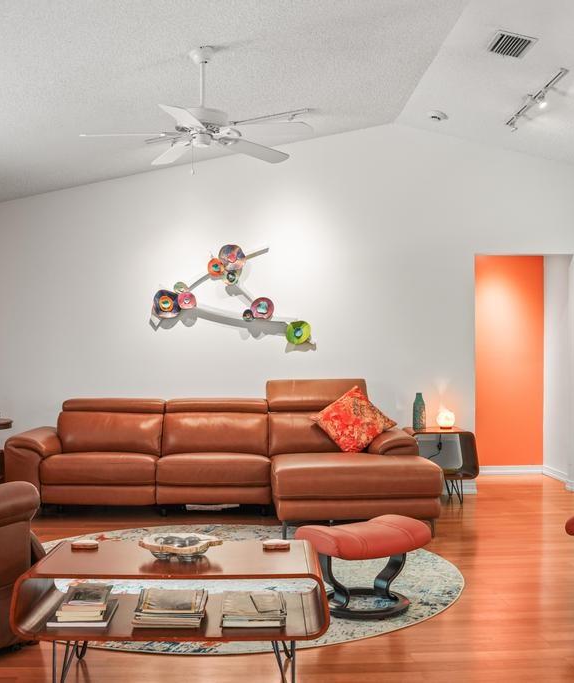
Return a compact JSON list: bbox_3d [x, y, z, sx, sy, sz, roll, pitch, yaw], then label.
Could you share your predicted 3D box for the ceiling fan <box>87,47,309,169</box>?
[{"bbox_3d":[-0.493,-1.333,4.206,1.270,0.550,1.270,0,-1,-3],"label":"ceiling fan"}]

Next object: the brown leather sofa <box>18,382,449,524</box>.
[{"bbox_3d":[-0.527,0.787,5.587,3.000,0.990,1.560,0,-1,-3],"label":"brown leather sofa"}]

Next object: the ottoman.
[{"bbox_3d":[0.368,1.050,3.594,0.550,0.390,0.410,1,-1,-36],"label":"ottoman"}]

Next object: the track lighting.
[{"bbox_3d":[1.790,-1.677,5.517,0.170,0.130,1.160,0,-1,-3],"label":"track lighting"}]

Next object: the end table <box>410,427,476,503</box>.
[{"bbox_3d":[1.223,1.008,6.251,0.580,0.570,0.430,0,-1,-3],"label":"end table"}]

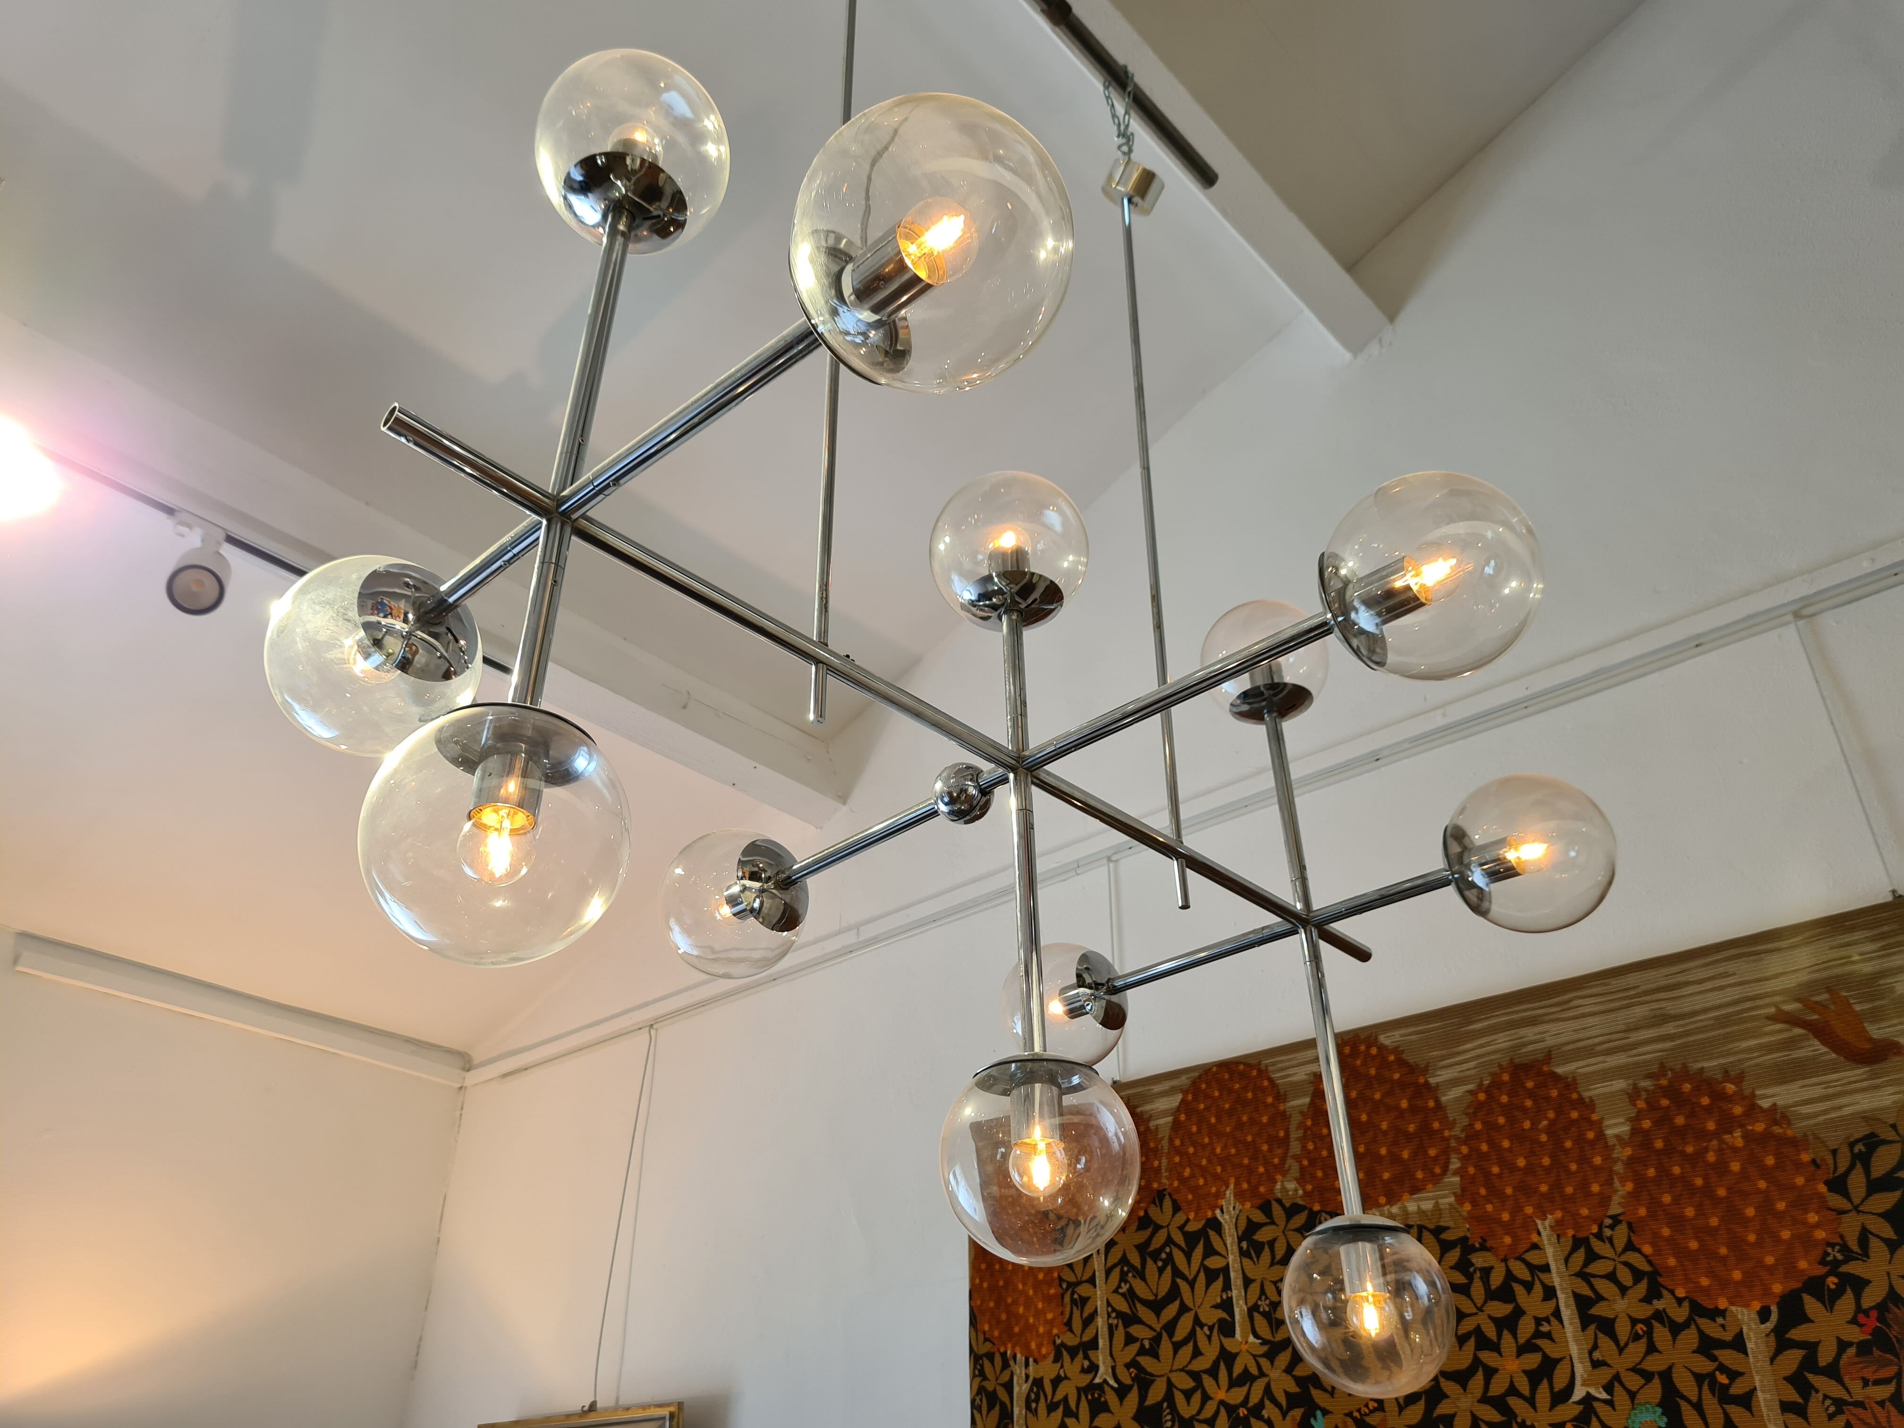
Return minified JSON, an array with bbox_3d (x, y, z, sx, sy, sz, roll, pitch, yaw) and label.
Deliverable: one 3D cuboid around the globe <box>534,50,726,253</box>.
[{"bbox_3d":[-0.261,-0.459,1.173,0.156,0.156,0.156,-1,-32,0],"label":"globe"}]

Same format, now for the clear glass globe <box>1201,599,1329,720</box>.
[{"bbox_3d":[0.389,-0.064,1.777,0.156,0.156,0.156,-1,-32,0],"label":"clear glass globe"}]

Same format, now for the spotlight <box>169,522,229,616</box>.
[{"bbox_3d":[-1.194,-0.230,2.270,0.090,0.125,0.130,21,-82,-31],"label":"spotlight"}]

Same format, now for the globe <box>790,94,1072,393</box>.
[{"bbox_3d":[-0.011,-0.255,0.784,0.156,0.156,0.156,-1,-32,0],"label":"globe"}]

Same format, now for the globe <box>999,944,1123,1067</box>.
[{"bbox_3d":[0.141,0.362,1.779,0.156,0.156,0.156,-1,-32,0],"label":"globe"}]

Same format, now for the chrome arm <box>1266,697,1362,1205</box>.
[{"bbox_3d":[0.392,0.243,1.569,0.021,0.596,0.021,-27,-41,35],"label":"chrome arm"}]

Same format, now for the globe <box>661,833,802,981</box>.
[{"bbox_3d":[-0.228,0.200,1.505,0.156,0.156,0.156,-1,-32,0],"label":"globe"}]

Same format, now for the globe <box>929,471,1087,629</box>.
[{"bbox_3d":[0.057,-0.160,1.408,0.156,0.156,0.156,-1,-32,0],"label":"globe"}]

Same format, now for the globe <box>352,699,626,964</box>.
[{"bbox_3d":[-0.270,0.073,0.851,0.156,0.156,0.156,-1,-32,0],"label":"globe"}]

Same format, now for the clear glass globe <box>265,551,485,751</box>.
[{"bbox_3d":[-0.447,-0.044,1.112,0.156,0.156,0.156,-27,-41,35],"label":"clear glass globe"}]

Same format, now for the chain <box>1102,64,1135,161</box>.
[{"bbox_3d":[0.239,-0.860,2.044,0.045,0.210,0.028,-27,-41,35],"label":"chain"}]

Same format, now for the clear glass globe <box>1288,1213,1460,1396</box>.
[{"bbox_3d":[0.395,0.562,1.355,0.156,0.156,0.156,-27,-41,35],"label":"clear glass globe"}]

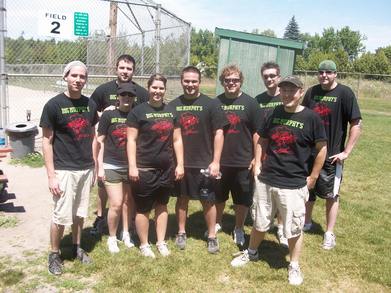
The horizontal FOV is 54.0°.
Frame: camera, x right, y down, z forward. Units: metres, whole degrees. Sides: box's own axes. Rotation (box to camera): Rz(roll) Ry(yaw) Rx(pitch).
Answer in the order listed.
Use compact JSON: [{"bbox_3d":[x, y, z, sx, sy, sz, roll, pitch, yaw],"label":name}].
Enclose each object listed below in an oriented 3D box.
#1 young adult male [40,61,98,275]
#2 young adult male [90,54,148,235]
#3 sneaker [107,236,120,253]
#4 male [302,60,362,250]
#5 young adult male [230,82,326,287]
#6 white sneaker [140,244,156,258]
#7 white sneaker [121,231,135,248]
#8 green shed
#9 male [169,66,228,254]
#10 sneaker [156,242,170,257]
[{"bbox_3d":[-1.074,0.182,3.291,0.510,1.770,0.410,-4,13,-23],"label":"young adult male"},{"bbox_3d":[-0.800,-0.006,4.037,0.600,1.850,0.400,-1,12,-14],"label":"young adult male"},{"bbox_3d":[-0.796,0.948,3.735,0.095,0.105,0.260,-3,13,-22],"label":"sneaker"},{"bbox_3d":[1.389,0.073,3.959,0.610,1.850,0.470,7,13,23],"label":"male"},{"bbox_3d":[0.753,0.257,3.327,0.660,1.710,0.530,5,12,17],"label":"young adult male"},{"bbox_3d":[-0.450,0.982,3.621,0.095,0.105,0.260,-7,15,-37],"label":"white sneaker"},{"bbox_3d":[-0.675,0.932,3.829,0.095,0.105,0.260,-6,14,-31],"label":"white sneaker"},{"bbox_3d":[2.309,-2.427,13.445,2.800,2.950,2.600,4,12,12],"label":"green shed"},{"bbox_3d":[0.007,0.123,3.722,0.600,1.770,0.400,2,12,2],"label":"male"},{"bbox_3d":[-0.307,0.978,3.660,0.095,0.105,0.260,-5,13,-27],"label":"sneaker"}]

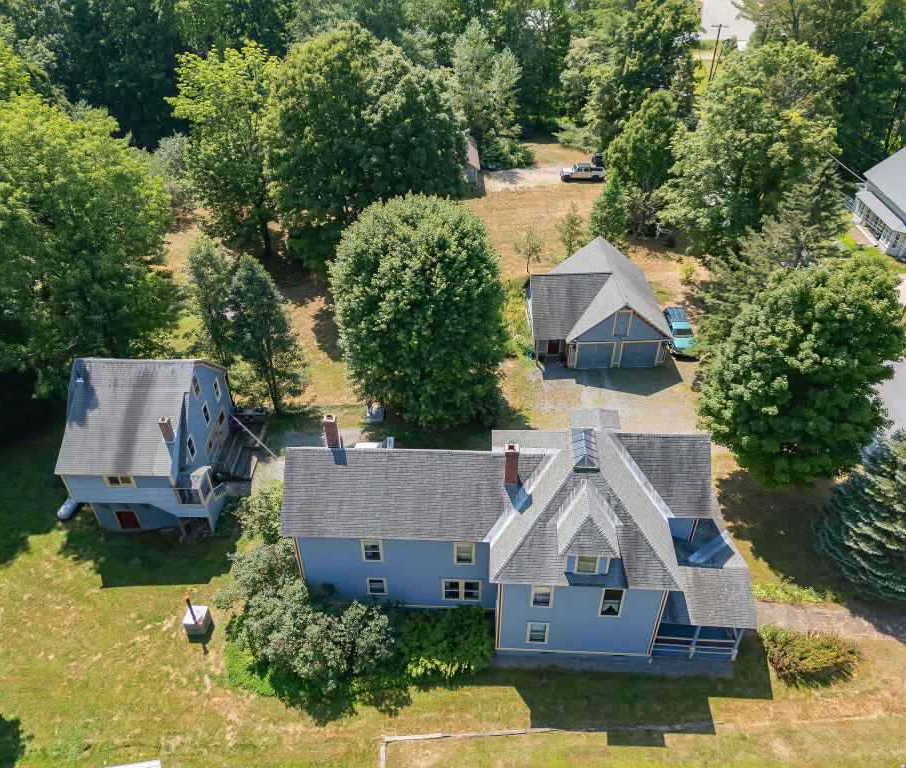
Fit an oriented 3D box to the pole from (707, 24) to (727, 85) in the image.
[{"bbox_3d":[41.333,-51.104,112.524,2.500,10.500,0.350,1,37,2],"label":"pole"}]

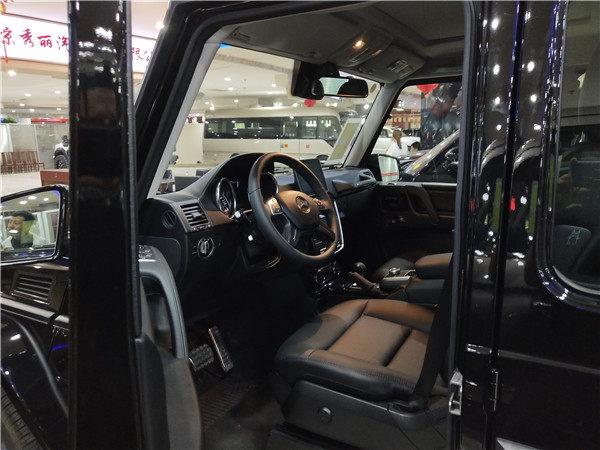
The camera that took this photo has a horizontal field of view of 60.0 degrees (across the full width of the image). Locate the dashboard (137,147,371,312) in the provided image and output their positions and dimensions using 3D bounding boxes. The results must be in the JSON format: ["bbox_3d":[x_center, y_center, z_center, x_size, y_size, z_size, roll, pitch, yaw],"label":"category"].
[{"bbox_3d":[-0.017,-0.051,1.943,0.300,0.450,1.390,5,11,28],"label":"dashboard"}]

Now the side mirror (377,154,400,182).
[{"bbox_3d":[0.437,-0.293,2.695,0.100,0.165,0.210,8,13,40],"label":"side mirror"}]

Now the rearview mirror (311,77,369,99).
[{"bbox_3d":[0.136,-0.470,1.789,0.235,0.068,0.045,-8,16,-36],"label":"rearview mirror"}]

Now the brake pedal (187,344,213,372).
[{"bbox_3d":[-0.335,0.445,1.744,0.030,0.066,0.092,-19,-1,30],"label":"brake pedal"}]

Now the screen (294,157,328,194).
[{"bbox_3d":[0.031,-0.171,1.854,0.025,0.122,0.200,-17,0,30],"label":"screen"}]

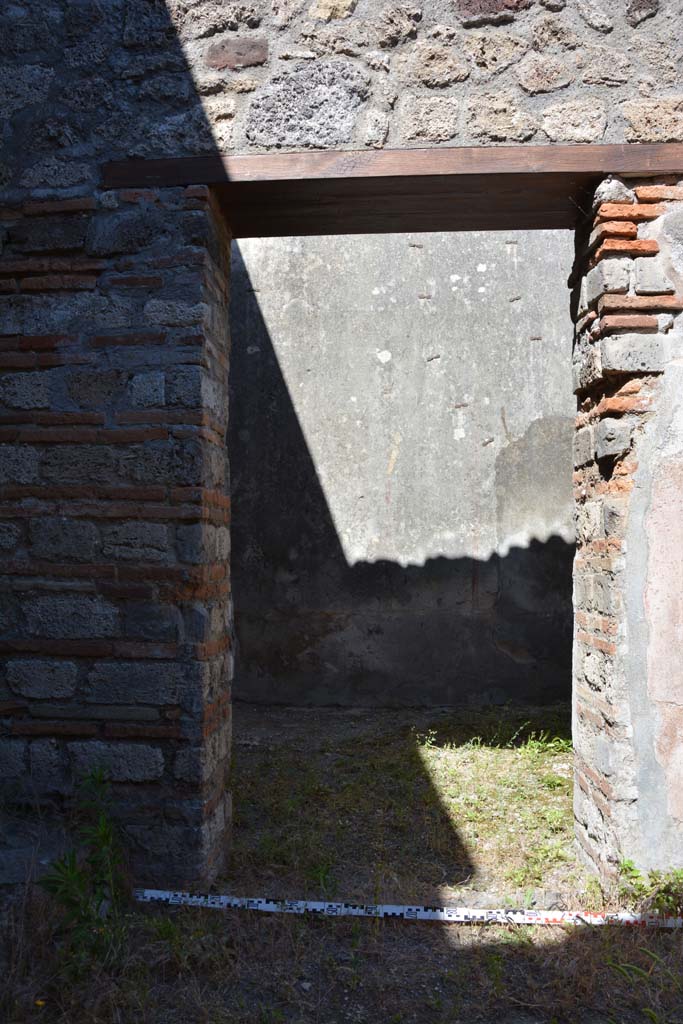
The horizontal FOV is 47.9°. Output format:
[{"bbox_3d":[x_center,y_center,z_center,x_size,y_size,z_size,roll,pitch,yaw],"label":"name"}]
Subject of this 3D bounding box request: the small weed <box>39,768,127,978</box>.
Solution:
[{"bbox_3d":[-0.588,0.805,1.745,0.195,0.450,0.190,0,2,0],"label":"small weed"}]

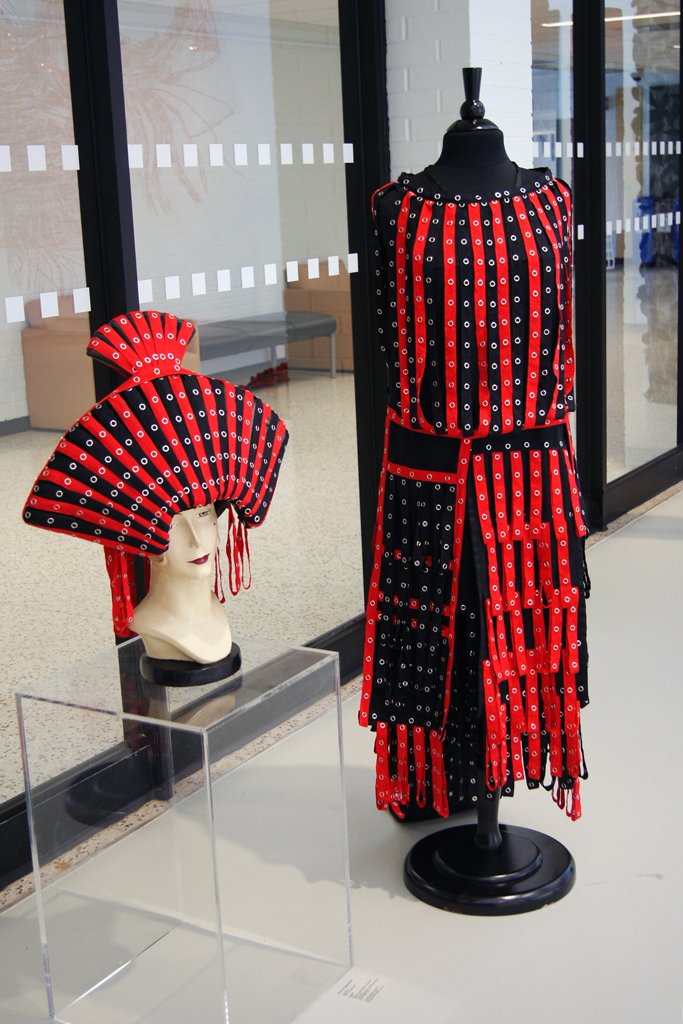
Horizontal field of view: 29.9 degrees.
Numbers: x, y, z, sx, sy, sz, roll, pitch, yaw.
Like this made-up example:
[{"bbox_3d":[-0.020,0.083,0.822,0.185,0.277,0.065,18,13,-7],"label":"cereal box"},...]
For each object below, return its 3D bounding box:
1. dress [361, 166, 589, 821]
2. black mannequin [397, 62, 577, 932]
[{"bbox_3d":[0.268,-0.004,2.668,0.460,1.370,0.340,-4,14,-4],"label":"dress"},{"bbox_3d":[0.293,-0.021,2.667,0.400,1.710,0.385,-4,14,-4],"label":"black mannequin"}]

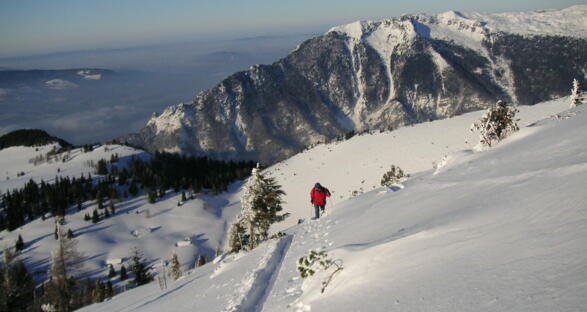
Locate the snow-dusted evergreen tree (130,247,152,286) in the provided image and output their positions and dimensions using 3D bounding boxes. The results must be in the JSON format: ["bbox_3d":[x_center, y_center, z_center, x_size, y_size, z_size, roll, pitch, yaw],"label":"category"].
[{"bbox_3d":[-12.842,9.378,53.000,1.900,3.500,1.900,-4,12,0],"label":"snow-dusted evergreen tree"}]

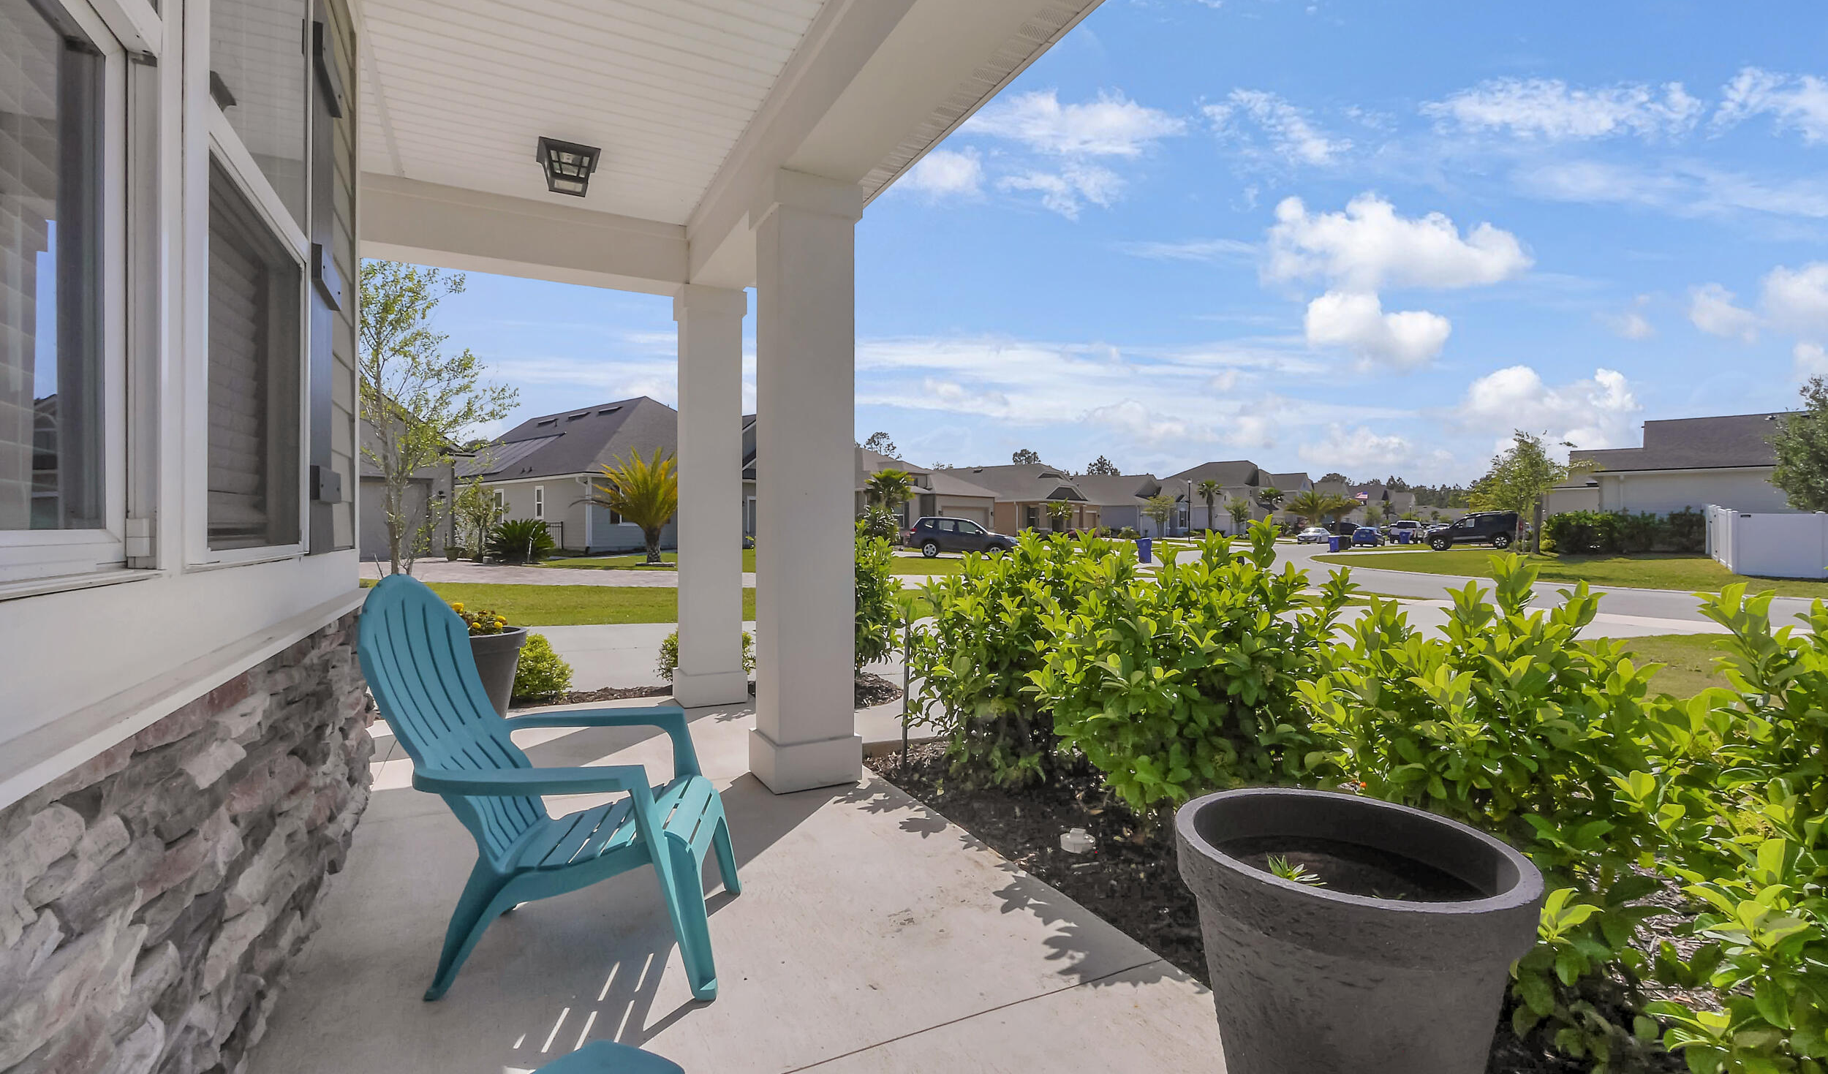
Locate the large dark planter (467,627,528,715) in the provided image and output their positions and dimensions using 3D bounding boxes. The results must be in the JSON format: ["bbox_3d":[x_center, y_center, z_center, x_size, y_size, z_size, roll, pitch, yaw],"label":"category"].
[{"bbox_3d":[-2.222,0.747,3.790,0.490,0.510,0.490,0,1,-30],"label":"large dark planter"}]

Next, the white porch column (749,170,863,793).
[{"bbox_3d":[-0.466,-0.212,3.110,0.345,2.440,0.345,0,1,-30],"label":"white porch column"}]

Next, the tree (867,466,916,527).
[{"bbox_3d":[-1.113,-1.391,36.000,2.500,3.900,2.500,0,1,0],"label":"tree"}]

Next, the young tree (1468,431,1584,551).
[{"bbox_3d":[26.300,-1.930,32.000,4.100,5.100,4.000,0,1,39],"label":"young tree"}]

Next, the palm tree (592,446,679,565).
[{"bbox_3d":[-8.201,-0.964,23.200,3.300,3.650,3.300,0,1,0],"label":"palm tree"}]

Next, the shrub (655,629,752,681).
[{"bbox_3d":[-1.486,0.852,5.250,0.700,0.420,0.620,0,1,-30],"label":"shrub"}]

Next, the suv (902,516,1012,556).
[{"bbox_3d":[2.102,0.053,30.400,4.550,1.700,1.800,0,1,2],"label":"suv"}]

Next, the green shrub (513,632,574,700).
[{"bbox_3d":[-2.490,0.845,4.870,0.460,0.430,0.450,0,1,-24],"label":"green shrub"}]

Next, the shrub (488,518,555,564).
[{"bbox_3d":[-12.900,0.120,24.300,1.950,1.450,1.900,0,1,-28],"label":"shrub"}]

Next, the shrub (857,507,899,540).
[{"bbox_3d":[-1.780,-0.520,37.500,2.100,2.100,1.900,0,1,0],"label":"shrub"}]

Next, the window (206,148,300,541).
[{"bbox_3d":[-1.477,-0.362,1.675,0.060,0.780,0.770,0,1,-30],"label":"window"}]

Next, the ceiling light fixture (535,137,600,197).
[{"bbox_3d":[-1.643,-1.746,3.518,0.255,0.150,0.255,0,1,-30],"label":"ceiling light fixture"}]

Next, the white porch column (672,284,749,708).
[{"bbox_3d":[-1.237,-0.231,4.472,0.345,2.440,0.345,0,1,-30],"label":"white porch column"}]

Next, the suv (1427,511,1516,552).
[{"bbox_3d":[27.900,-0.320,36.800,4.650,1.830,1.880,0,1,29],"label":"suv"}]

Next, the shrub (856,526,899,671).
[{"bbox_3d":[-0.390,0.440,5.400,0.650,1.080,0.630,0,1,0],"label":"shrub"}]

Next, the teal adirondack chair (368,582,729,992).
[{"bbox_3d":[-0.884,0.563,1.888,0.850,0.950,0.690,0,1,-7],"label":"teal adirondack chair"}]

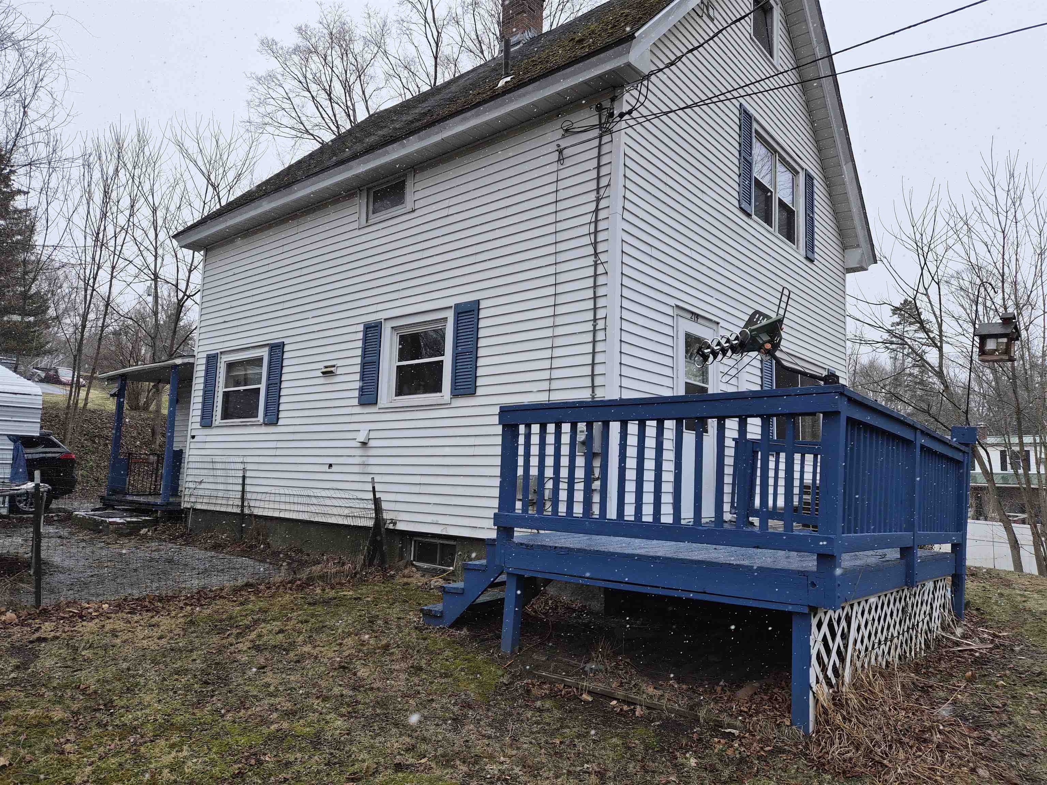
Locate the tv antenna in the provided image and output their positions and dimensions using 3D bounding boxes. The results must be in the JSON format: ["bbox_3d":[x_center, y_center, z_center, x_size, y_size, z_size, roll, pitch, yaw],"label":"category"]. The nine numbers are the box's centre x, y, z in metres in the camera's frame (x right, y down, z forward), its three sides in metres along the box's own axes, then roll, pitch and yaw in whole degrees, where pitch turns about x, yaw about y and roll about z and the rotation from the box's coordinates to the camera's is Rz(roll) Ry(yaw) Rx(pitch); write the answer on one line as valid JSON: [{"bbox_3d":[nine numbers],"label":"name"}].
[{"bbox_3d":[1.265,-0.292,3.630,0.700,0.460,0.360,-4,-6,-7],"label":"tv antenna"}]

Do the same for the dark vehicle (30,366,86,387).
[{"bbox_3d":[-38.769,-1.330,58.000,4.600,1.500,1.800,-2,-7,28],"label":"dark vehicle"}]

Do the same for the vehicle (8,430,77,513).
[{"bbox_3d":[-11.516,1.518,13.598,1.880,1.690,4.650,-4,-8,39],"label":"vehicle"}]

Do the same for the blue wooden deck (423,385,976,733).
[{"bbox_3d":[1.600,1.079,5.774,3.060,1.750,3.820,-4,-8,39],"label":"blue wooden deck"}]

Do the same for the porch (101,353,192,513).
[{"bbox_3d":[-6.361,0.768,12.505,3.400,2.600,1.270,-4,-8,39],"label":"porch"}]

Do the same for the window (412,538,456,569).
[{"bbox_3d":[-0.938,1.693,7.379,0.654,0.282,0.100,-4,-8,39],"label":"window"}]

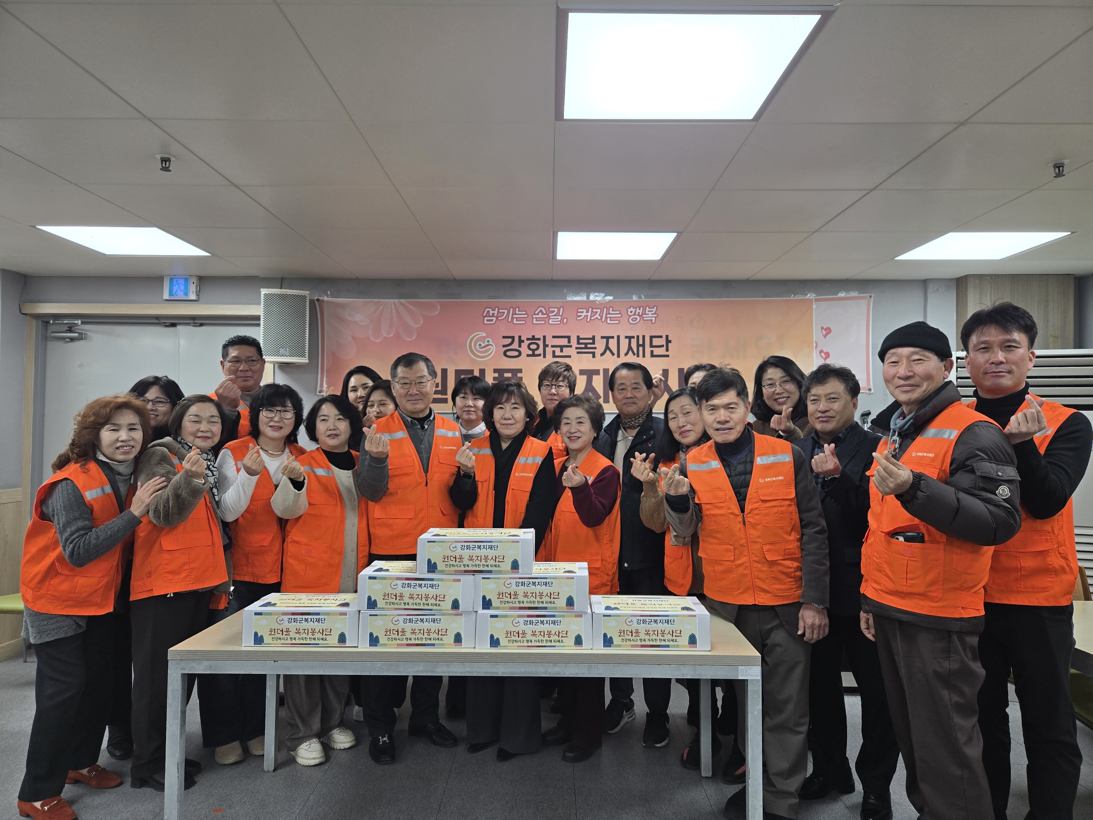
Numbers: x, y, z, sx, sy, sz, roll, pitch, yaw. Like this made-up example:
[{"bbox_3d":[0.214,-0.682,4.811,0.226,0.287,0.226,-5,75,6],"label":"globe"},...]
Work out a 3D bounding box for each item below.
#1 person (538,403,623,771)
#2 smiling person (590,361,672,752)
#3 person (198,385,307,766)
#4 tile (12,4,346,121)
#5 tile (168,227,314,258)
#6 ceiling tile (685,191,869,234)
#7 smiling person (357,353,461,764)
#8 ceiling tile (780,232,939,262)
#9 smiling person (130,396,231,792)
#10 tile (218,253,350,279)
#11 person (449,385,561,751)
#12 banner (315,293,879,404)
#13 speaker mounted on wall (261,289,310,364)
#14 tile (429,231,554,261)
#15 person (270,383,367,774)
[{"bbox_3d":[0.150,0.697,3.156,0.420,1.537,0.380,0,-1,22],"label":"person"},{"bbox_3d":[0.399,0.620,3.310,0.480,1.680,0.340,0,-1,12],"label":"smiling person"},{"bbox_3d":[-1.268,0.692,3.164,0.480,1.606,0.360,1,-1,-15],"label":"person"},{"bbox_3d":[-0.875,-0.865,1.835,0.600,0.020,0.600,0,-1,0],"label":"tile"},{"bbox_3d":[-1.468,-0.839,3.637,0.600,0.020,0.600,0,-1,0],"label":"tile"},{"bbox_3d":[0.929,-0.832,3.015,0.600,0.020,0.600,0,-1,0],"label":"ceiling tile"},{"bbox_3d":[-0.587,0.607,3.130,0.500,1.706,0.420,1,-1,-8],"label":"smiling person"},{"bbox_3d":[1.532,-0.819,3.628,0.600,0.020,0.600,0,-1,0],"label":"ceiling tile"},{"bbox_3d":[-1.434,0.687,2.840,0.410,1.500,0.360,2,-2,-45],"label":"smiling person"},{"bbox_3d":[-1.466,-0.822,4.177,0.600,0.020,0.540,0,-1,0],"label":"tile"},{"bbox_3d":[-0.182,0.662,3.130,0.460,1.580,0.370,0,-1,12],"label":"person"},{"bbox_3d":[0.289,-0.351,4.456,3.422,0.691,0.020,0,-1,0],"label":"banner"},{"bbox_3d":[-1.490,-0.479,4.175,0.260,0.400,0.250,1,-1,-18],"label":"speaker mounted on wall"},{"bbox_3d":[-0.268,-0.831,3.632,0.600,0.020,0.600,0,-1,0],"label":"tile"},{"bbox_3d":[-0.961,0.695,3.102,0.430,1.523,0.400,1,-1,-18],"label":"person"}]

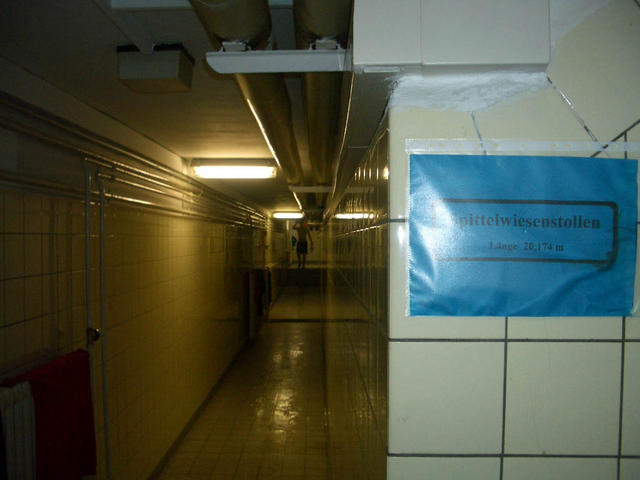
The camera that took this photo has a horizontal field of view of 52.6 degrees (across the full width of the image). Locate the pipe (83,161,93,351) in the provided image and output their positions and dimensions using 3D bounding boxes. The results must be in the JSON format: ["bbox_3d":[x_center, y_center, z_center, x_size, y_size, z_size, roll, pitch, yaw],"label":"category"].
[{"bbox_3d":[-1.004,0.069,2.800,0.030,0.840,0.030,0,0,0],"label":"pipe"}]

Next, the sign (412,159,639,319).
[{"bbox_3d":[0.265,-0.004,0.843,0.295,0.209,0.010,0,0,0],"label":"sign"}]

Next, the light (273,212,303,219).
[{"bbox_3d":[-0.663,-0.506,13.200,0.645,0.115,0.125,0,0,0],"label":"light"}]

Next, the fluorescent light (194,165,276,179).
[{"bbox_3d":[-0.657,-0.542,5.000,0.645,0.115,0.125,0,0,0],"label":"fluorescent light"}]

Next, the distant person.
[{"bbox_3d":[-0.584,0.150,21.600,0.620,1.720,0.360,0,0,0],"label":"distant person"}]

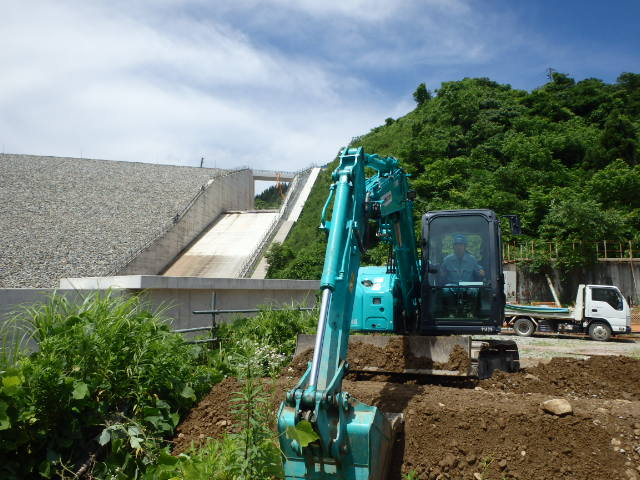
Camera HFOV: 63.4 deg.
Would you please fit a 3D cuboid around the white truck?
[{"bbox_3d":[9.158,2.695,19.754,4.680,1.980,1.720,-2,-6,29],"label":"white truck"}]

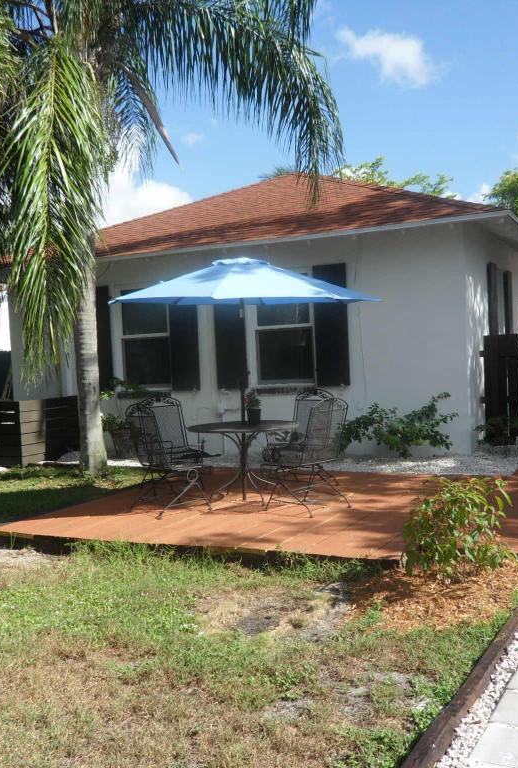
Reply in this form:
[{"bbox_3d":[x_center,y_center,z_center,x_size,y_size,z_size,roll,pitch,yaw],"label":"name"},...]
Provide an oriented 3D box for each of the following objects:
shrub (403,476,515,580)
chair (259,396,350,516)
[{"bbox_3d":[1.226,0.904,5.020,0.700,0.660,0.640,-2,2,26],"label":"shrub"},{"bbox_3d":[0.415,0.630,7.239,0.580,1.000,0.720,-5,3,-42],"label":"chair"}]

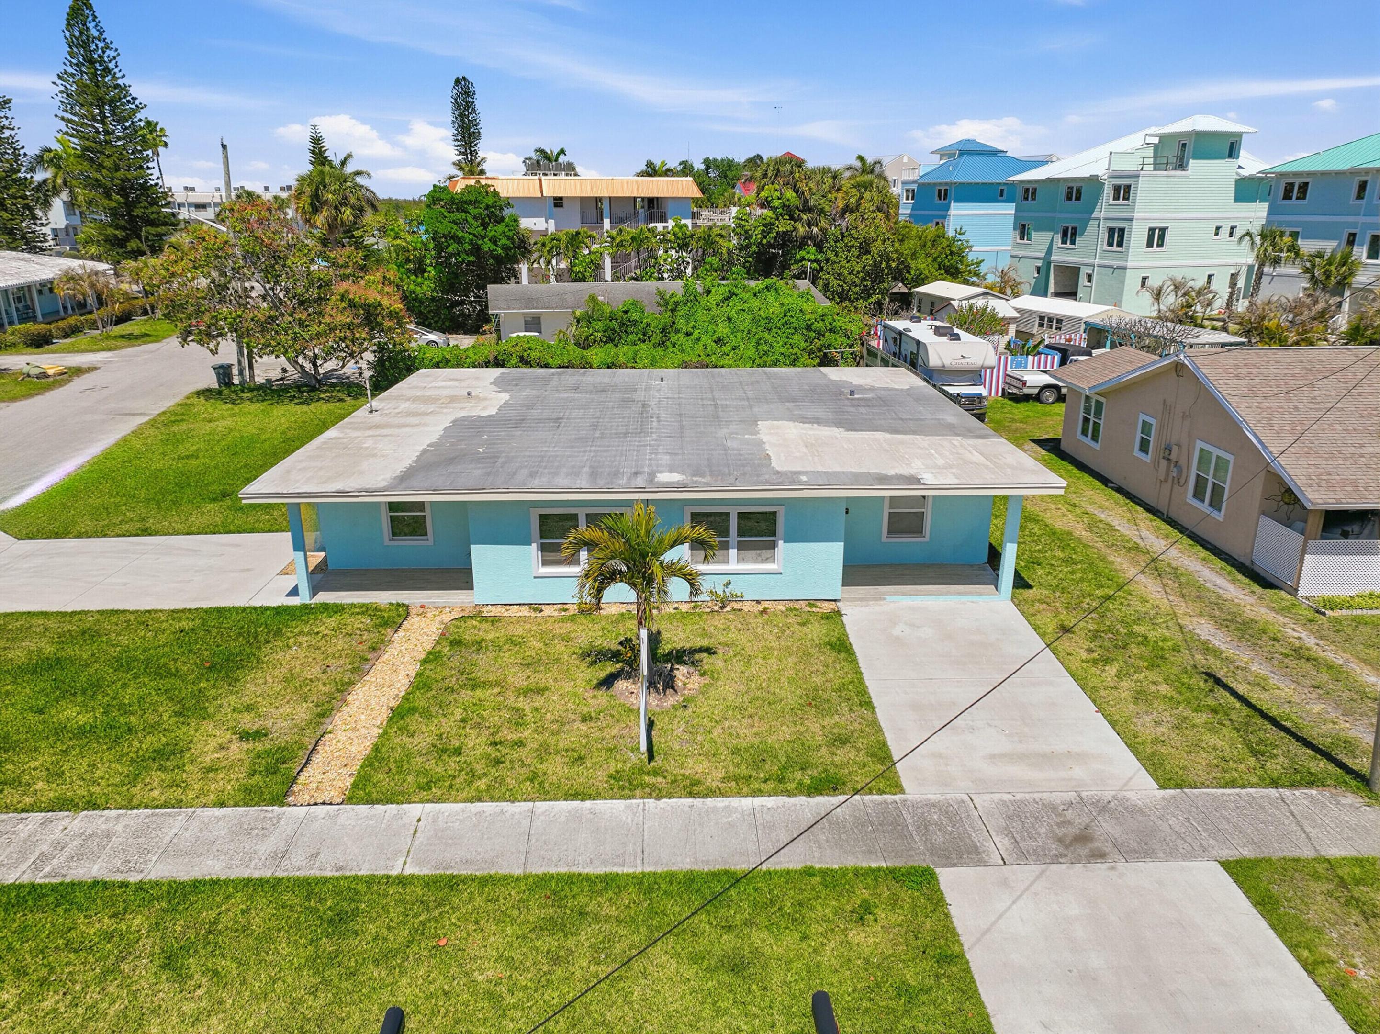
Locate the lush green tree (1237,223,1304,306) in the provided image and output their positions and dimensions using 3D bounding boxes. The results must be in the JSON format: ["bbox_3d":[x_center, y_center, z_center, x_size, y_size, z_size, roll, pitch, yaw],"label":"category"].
[{"bbox_3d":[44.548,-19.077,73.447,5.050,6.270,4.790,-1,18,-1],"label":"lush green tree"}]

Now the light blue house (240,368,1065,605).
[{"bbox_3d":[-0.789,-1.451,25.446,16.000,2.750,13.700,-1,18,-1],"label":"light blue house"}]

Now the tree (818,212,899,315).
[{"bbox_3d":[11.332,-16.639,64.347,5.530,7.410,4.980,-1,18,-1],"label":"tree"}]

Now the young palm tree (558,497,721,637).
[{"bbox_3d":[-0.844,1.304,16.136,2.610,3.300,2.480,-1,18,-1],"label":"young palm tree"}]

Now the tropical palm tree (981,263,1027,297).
[{"bbox_3d":[24.532,-18.015,74.800,3.570,3.490,3.390,-1,18,-1],"label":"tropical palm tree"}]

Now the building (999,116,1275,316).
[{"bbox_3d":[36.304,-24.775,78.171,13.500,14.200,14.300,-6,19,-18],"label":"building"}]

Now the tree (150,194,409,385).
[{"bbox_3d":[-18.328,-10.034,42.819,10.970,8.330,10.090,-1,18,-1],"label":"tree"}]

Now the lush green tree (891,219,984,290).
[{"bbox_3d":[19.423,-19.793,75.125,7.230,6.680,6.500,-1,18,-1],"label":"lush green tree"}]

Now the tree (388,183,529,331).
[{"bbox_3d":[-14.850,-17.092,62.924,8.320,9.250,7.900,-1,18,-1],"label":"tree"}]

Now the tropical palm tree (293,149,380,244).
[{"bbox_3d":[-21.501,-16.808,59.143,5.210,11.080,4.950,-1,18,-1],"label":"tropical palm tree"}]

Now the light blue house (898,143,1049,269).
[{"bbox_3d":[29.073,-31.260,98.374,12.800,14.000,10.500,-6,19,-18],"label":"light blue house"}]

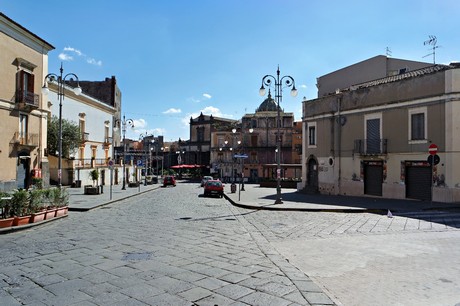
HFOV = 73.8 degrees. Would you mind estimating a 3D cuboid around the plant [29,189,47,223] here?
[{"bbox_3d":[-8.000,2.152,12.783,0.440,1.320,0.720,0,-3,6],"label":"plant"}]

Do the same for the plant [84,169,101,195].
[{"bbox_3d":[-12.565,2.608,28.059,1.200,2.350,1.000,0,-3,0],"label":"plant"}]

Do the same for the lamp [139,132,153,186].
[{"bbox_3d":[-13.238,0.810,48.215,2.100,8.600,0.500,0,-3,-4],"label":"lamp"}]

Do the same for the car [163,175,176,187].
[{"bbox_3d":[-8.915,4.279,45.337,1.650,1.470,3.750,0,-3,-4],"label":"car"}]

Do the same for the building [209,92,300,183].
[{"bbox_3d":[5.630,-3.067,69.474,18.800,19.000,13.000,0,-3,0],"label":"building"}]

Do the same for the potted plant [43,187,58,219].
[{"bbox_3d":[-7.950,2.223,13.582,0.440,1.280,0.720,0,-3,6],"label":"potted plant"}]

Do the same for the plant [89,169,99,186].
[{"bbox_3d":[-12.456,2.233,28.040,0.800,1.600,0.800,0,-3,0],"label":"plant"}]

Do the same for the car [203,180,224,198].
[{"bbox_3d":[-1.441,3.172,27.636,1.640,1.430,3.750,0,-3,-4],"label":"car"}]

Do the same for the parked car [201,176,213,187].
[{"bbox_3d":[-3.378,4.328,46.036,1.680,1.460,3.900,0,-3,-4],"label":"parked car"}]

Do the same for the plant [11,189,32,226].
[{"bbox_3d":[-8.150,2.071,11.984,0.440,1.380,0.720,0,-3,6],"label":"plant"}]

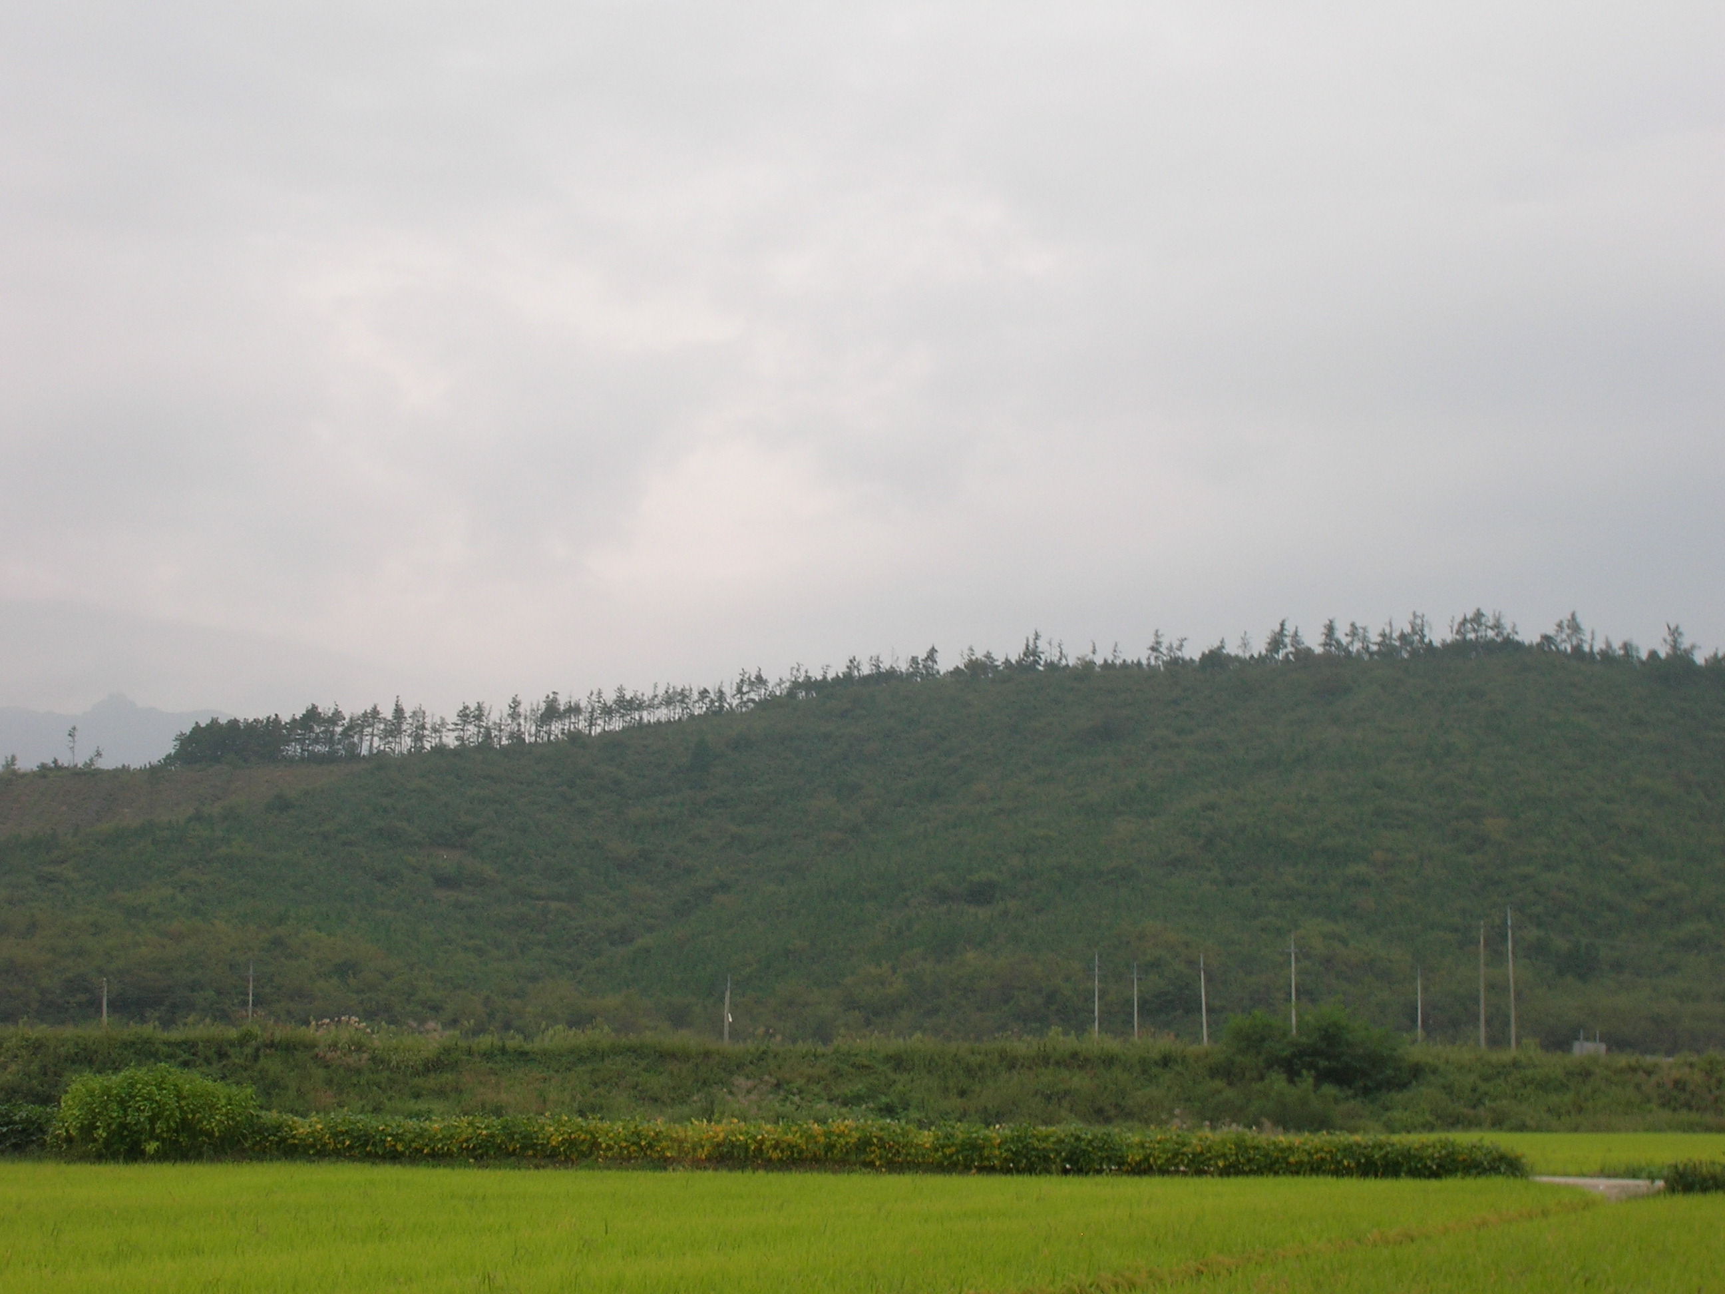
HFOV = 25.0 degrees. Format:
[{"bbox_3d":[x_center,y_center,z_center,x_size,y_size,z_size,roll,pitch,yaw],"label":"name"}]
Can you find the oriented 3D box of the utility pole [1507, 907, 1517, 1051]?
[{"bbox_3d":[52.642,27.085,315.000,0.360,11.900,0.360,0,-6,0],"label":"utility pole"}]

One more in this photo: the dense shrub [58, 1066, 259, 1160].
[{"bbox_3d":[-9.811,6.478,54.000,2.800,1.400,2.100,0,-6,0],"label":"dense shrub"}]

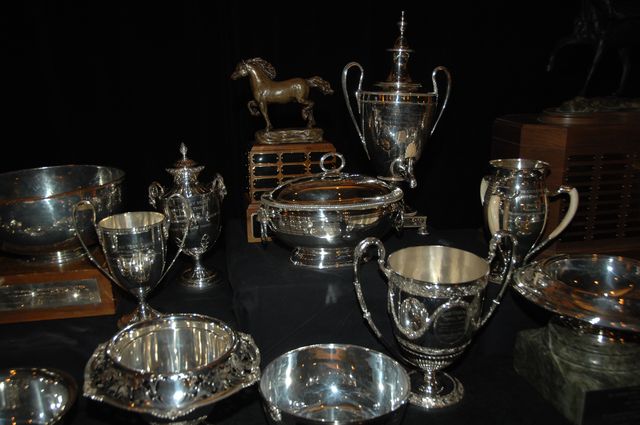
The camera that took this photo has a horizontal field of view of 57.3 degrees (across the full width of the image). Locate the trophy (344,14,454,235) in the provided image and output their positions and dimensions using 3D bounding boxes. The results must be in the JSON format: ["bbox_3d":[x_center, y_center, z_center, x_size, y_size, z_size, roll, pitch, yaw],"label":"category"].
[{"bbox_3d":[0.199,-0.231,1.594,0.301,0.594,0.228,-7,18,-24],"label":"trophy"}]

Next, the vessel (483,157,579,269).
[{"bbox_3d":[0.460,0.017,1.316,0.218,0.271,0.242,0,16,0],"label":"vessel"}]

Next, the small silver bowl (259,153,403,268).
[{"bbox_3d":[0.024,-0.013,1.428,0.344,0.265,0.252,-2,16,-8],"label":"small silver bowl"}]

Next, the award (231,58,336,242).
[{"bbox_3d":[-0.108,-0.181,1.630,0.276,0.478,0.194,-3,16,-10],"label":"award"}]

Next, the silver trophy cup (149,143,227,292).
[{"bbox_3d":[-0.349,0.003,1.590,0.204,0.378,0.145,-4,17,-14],"label":"silver trophy cup"}]

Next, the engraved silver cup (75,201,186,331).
[{"bbox_3d":[-0.420,0.112,1.362,0.272,0.294,0.160,-4,16,-13],"label":"engraved silver cup"}]

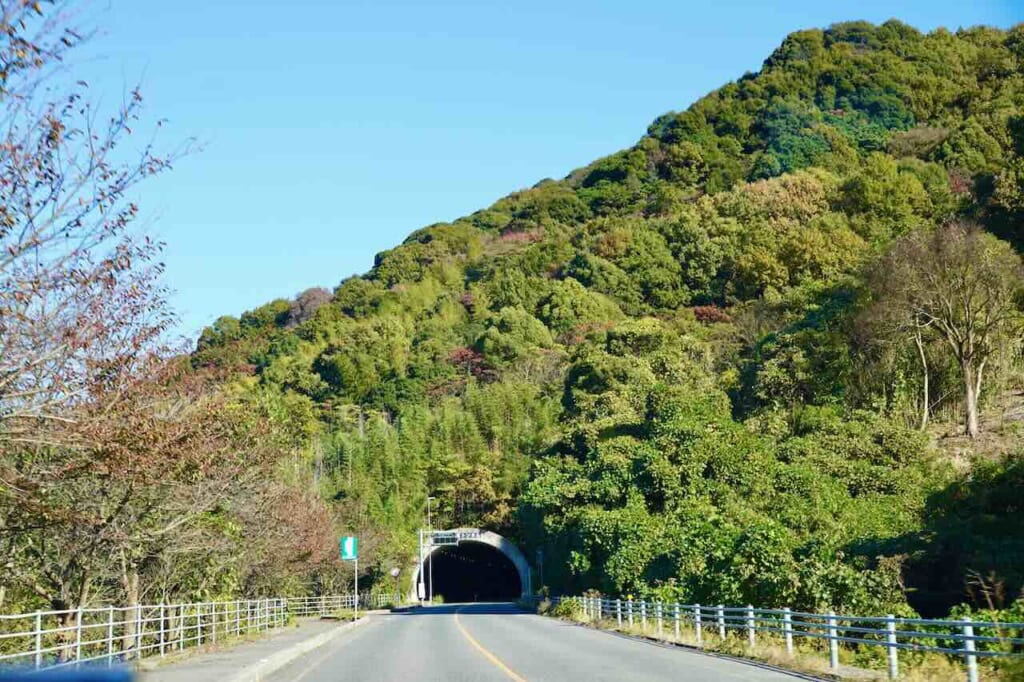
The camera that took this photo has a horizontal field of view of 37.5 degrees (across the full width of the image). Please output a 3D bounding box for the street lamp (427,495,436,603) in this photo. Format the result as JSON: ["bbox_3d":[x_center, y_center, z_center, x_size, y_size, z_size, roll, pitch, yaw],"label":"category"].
[{"bbox_3d":[-7.530,19.886,143.057,0.750,10.000,0.300,-1,-9,0],"label":"street lamp"}]

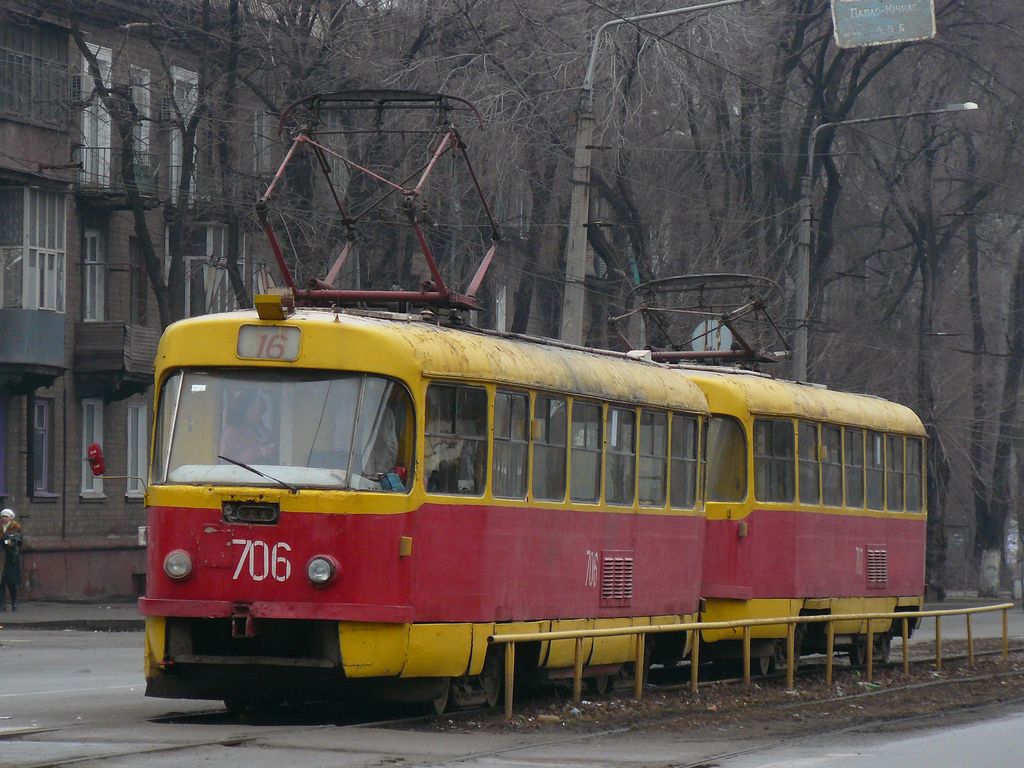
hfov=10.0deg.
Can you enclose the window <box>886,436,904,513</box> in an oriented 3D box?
[{"bbox_3d":[4.292,1.015,66.006,0.060,0.848,1.324,-2,-2,12],"label":"window"}]

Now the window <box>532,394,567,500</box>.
[{"bbox_3d":[0.281,0.531,47.115,0.060,0.848,1.341,3,-1,12],"label":"window"}]

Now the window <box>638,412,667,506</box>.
[{"bbox_3d":[1.221,0.666,51.430,0.060,0.848,1.324,3,-1,12],"label":"window"}]

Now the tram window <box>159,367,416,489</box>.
[{"bbox_3d":[-1.778,0.310,43.367,2.000,0.880,0.650,2,-1,12],"label":"tram window"}]

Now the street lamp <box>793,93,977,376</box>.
[{"bbox_3d":[7.839,-0.644,123.600,4.000,10.750,0.350,1,-2,12],"label":"street lamp"}]

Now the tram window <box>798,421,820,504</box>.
[{"bbox_3d":[3.036,0.835,60.240,0.060,0.848,1.350,-2,-2,12],"label":"tram window"}]

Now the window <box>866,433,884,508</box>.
[{"bbox_3d":[3.981,0.970,64.577,0.060,0.848,1.322,-2,-2,12],"label":"window"}]

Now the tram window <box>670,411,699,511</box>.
[{"bbox_3d":[1.532,0.711,52.858,0.060,0.848,1.321,3,-1,12],"label":"tram window"}]

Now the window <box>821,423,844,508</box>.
[{"bbox_3d":[3.352,0.880,61.690,0.060,0.848,1.341,-2,-2,12],"label":"window"}]

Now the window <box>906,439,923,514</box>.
[{"bbox_3d":[4.603,1.060,67.434,0.060,0.848,1.321,-2,-2,12],"label":"window"}]

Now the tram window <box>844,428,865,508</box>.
[{"bbox_3d":[3.668,0.925,63.138,0.060,0.848,1.344,-2,-2,12],"label":"tram window"}]

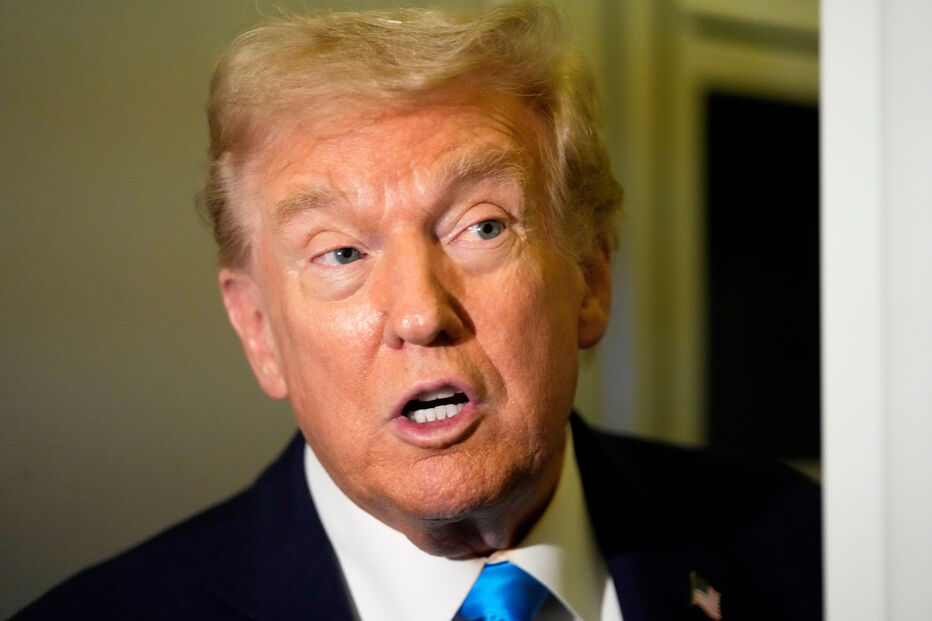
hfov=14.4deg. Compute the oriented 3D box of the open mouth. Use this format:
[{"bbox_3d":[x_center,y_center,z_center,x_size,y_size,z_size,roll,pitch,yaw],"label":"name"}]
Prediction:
[{"bbox_3d":[-0.013,0.043,1.665,0.031,0.015,0.018,-10,-4,0],"label":"open mouth"}]

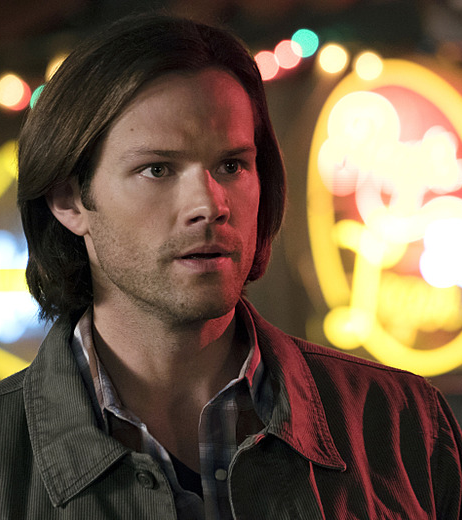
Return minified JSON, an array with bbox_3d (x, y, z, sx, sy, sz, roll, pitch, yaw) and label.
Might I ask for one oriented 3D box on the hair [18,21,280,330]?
[{"bbox_3d":[-0.066,-0.075,3.580,0.210,0.250,0.230,-1,3,-27],"label":"hair"}]

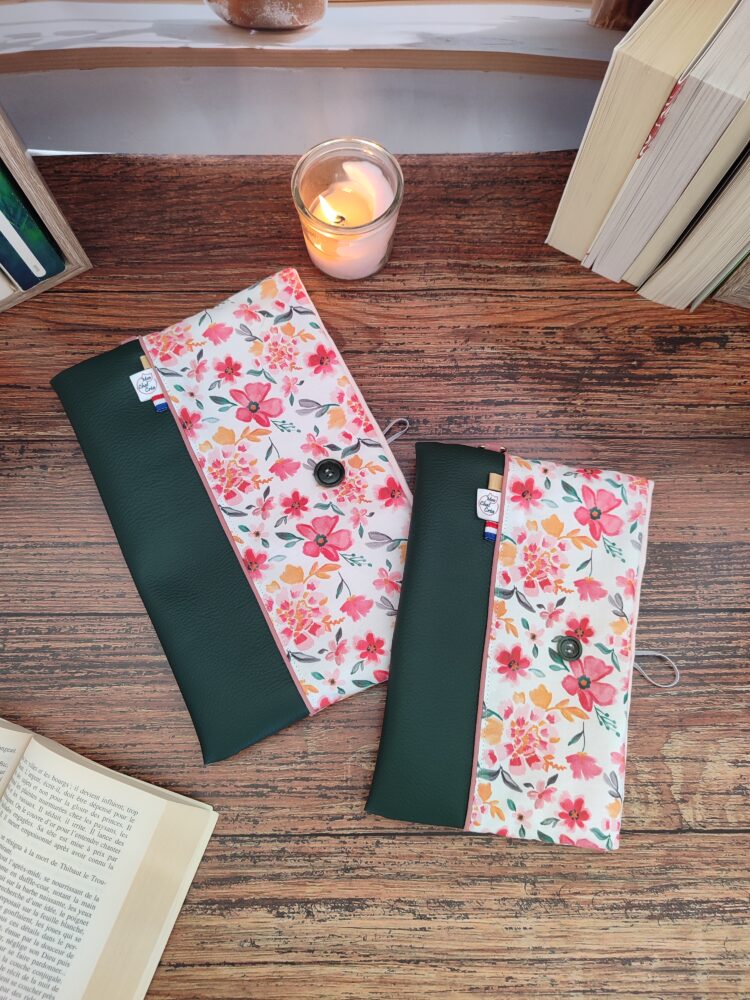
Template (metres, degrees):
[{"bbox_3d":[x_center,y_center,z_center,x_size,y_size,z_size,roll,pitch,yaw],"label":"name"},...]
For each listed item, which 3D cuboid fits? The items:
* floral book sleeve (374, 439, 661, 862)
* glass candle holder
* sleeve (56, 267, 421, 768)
[{"bbox_3d":[0.091,0.088,0.468,0.161,0.022,0.237,9,77,-1],"label":"floral book sleeve"},{"bbox_3d":[-0.018,-0.203,0.516,0.074,0.066,0.074,0,77,-1],"label":"glass candle holder"},{"bbox_3d":[-0.081,0.000,0.492,0.191,0.020,0.291,-25,78,-6],"label":"sleeve"}]

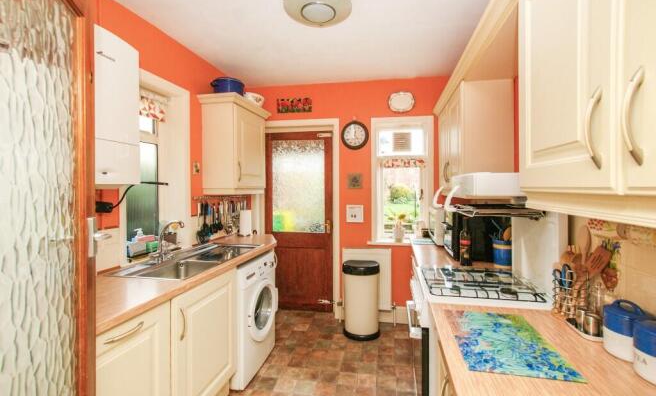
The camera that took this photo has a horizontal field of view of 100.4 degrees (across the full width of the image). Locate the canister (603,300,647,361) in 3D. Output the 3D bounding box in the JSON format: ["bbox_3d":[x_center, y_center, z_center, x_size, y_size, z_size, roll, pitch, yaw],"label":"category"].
[{"bbox_3d":[0.840,0.366,0.760,0.103,0.146,0.103,0,2,13],"label":"canister"}]

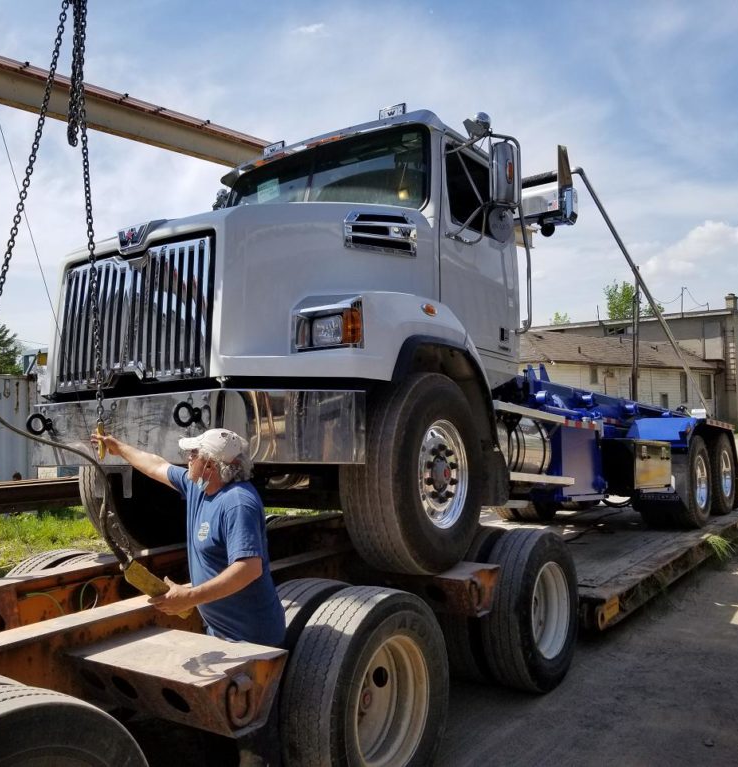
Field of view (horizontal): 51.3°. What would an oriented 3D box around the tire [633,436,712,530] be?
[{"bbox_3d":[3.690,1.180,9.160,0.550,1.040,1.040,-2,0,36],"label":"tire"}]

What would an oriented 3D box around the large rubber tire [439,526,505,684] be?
[{"bbox_3d":[0.830,1.480,5.180,0.280,0.980,0.980,-2,0,36],"label":"large rubber tire"}]

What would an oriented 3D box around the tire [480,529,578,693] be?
[{"bbox_3d":[1.080,1.460,5.000,0.280,0.980,0.980,-2,0,36],"label":"tire"}]

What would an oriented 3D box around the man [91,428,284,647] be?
[{"bbox_3d":[-0.775,1.050,3.230,0.720,1.720,0.880,0,-2,-29],"label":"man"}]

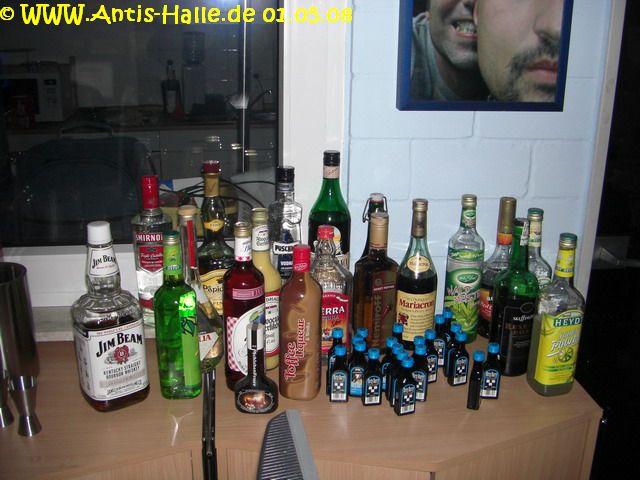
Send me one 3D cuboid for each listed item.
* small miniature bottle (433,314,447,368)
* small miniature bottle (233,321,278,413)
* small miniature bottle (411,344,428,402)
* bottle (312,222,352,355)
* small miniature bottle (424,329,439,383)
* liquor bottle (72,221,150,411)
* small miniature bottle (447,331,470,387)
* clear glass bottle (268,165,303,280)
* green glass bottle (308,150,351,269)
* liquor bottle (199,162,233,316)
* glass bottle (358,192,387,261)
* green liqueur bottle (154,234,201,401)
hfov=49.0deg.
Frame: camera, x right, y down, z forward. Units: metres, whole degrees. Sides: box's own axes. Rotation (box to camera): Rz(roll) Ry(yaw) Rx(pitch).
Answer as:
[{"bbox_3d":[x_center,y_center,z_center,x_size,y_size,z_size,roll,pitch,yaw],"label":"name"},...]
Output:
[{"bbox_3d":[0.221,0.189,1.311,0.029,0.097,0.021,-4,17,-17],"label":"small miniature bottle"},{"bbox_3d":[-0.107,0.210,1.180,0.073,0.152,0.048,2,17,6],"label":"small miniature bottle"},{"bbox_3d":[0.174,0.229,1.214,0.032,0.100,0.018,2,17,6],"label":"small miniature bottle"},{"bbox_3d":[0.009,0.101,1.318,0.104,0.260,0.070,-2,18,-10],"label":"bottle"},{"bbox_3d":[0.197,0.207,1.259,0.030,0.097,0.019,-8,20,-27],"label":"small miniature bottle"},{"bbox_3d":[-0.353,0.119,1.170,0.096,0.304,0.096,-12,22,-36],"label":"liquor bottle"},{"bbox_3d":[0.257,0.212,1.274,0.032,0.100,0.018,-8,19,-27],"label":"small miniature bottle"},{"bbox_3d":[-0.071,0.006,1.461,0.073,0.313,0.067,0,17,-5],"label":"clear glass bottle"},{"bbox_3d":[0.021,0.001,1.415,0.084,0.351,0.084,-3,17,-11],"label":"green glass bottle"},{"bbox_3d":[-0.214,0.004,1.428,0.084,0.332,0.084,-7,18,-24],"label":"liquor bottle"},{"bbox_3d":[0.118,0.044,1.508,0.072,0.287,0.072,0,17,0],"label":"glass bottle"},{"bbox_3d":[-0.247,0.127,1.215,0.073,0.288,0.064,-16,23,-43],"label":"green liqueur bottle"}]

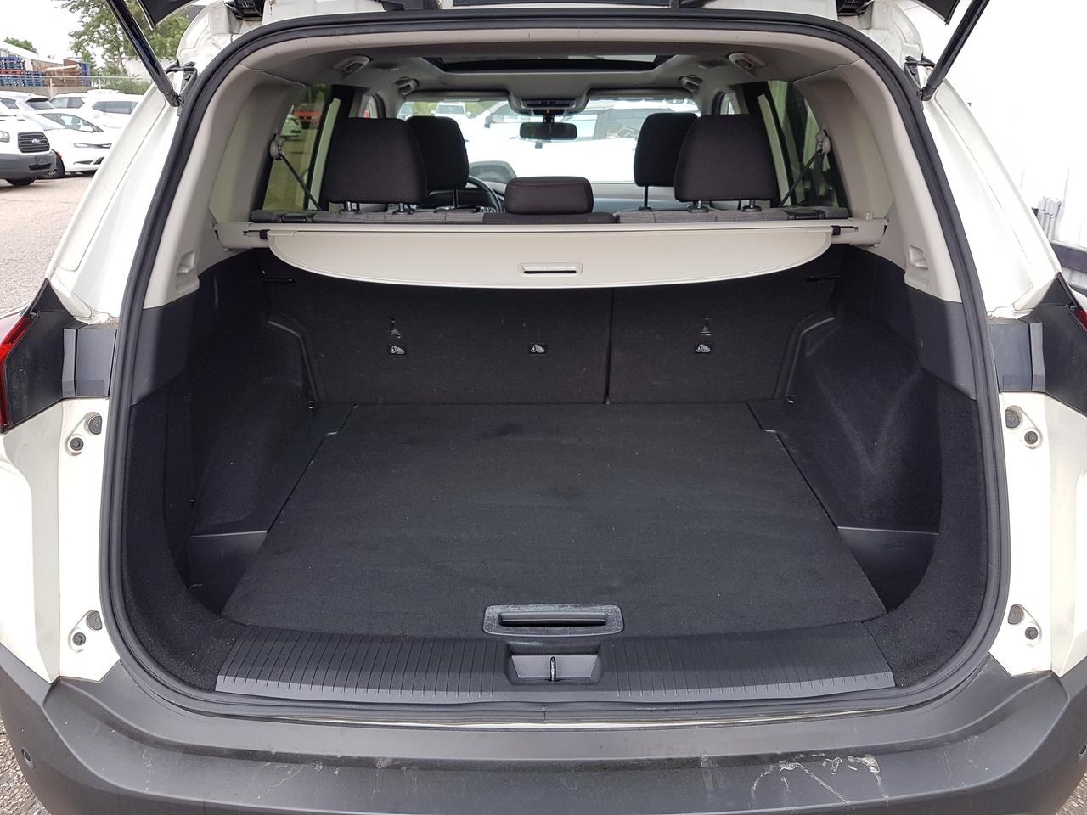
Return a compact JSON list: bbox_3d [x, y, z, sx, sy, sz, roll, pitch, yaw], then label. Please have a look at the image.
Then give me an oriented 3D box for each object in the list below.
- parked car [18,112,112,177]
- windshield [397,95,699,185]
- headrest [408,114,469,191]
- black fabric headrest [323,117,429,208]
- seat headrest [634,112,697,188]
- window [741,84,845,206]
[{"bbox_3d":[-11.224,-6.037,18.524,4.800,1.490,1.870,13,25,31],"label":"parked car"},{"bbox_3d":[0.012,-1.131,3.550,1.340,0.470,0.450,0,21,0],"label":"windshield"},{"bbox_3d":[-0.356,-0.810,2.600,0.250,0.225,0.130,0,21,0],"label":"headrest"},{"bbox_3d":[-0.382,-0.571,1.890,0.240,0.195,0.130,0,21,0],"label":"black fabric headrest"},{"bbox_3d":[0.406,-0.817,2.600,0.250,0.225,0.130,0,21,0],"label":"seat headrest"},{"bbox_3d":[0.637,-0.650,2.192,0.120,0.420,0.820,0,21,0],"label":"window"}]

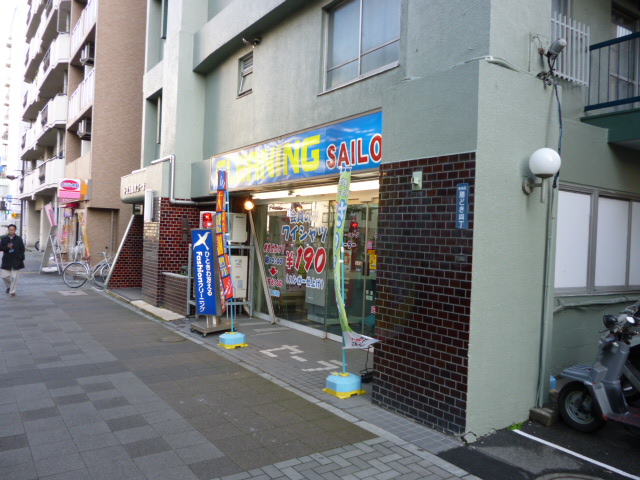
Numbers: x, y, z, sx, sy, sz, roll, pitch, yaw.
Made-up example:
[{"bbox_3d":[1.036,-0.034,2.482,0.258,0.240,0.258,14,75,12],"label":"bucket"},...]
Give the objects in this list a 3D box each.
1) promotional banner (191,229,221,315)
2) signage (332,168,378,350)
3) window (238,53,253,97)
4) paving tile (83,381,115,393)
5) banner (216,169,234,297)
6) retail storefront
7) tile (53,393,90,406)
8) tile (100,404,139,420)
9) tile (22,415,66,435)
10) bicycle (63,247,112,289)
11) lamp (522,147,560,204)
[{"bbox_3d":[-1.795,0.504,8.150,0.440,1.330,0.200,-1,1,33],"label":"promotional banner"},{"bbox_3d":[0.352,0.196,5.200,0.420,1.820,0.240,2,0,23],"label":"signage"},{"bbox_3d":[-1.388,-3.136,9.894,0.120,0.770,0.580,2,1,-34],"label":"window"},{"bbox_3d":[-2.295,1.552,5.370,0.294,0.040,0.294,1,0,-34],"label":"paving tile"},{"bbox_3d":[-1.390,-0.062,7.500,0.140,1.840,0.450,1,1,-42],"label":"banner"},{"bbox_3d":[-0.460,-0.026,8.144,0.750,3.080,5.450,2,1,-34],"label":"retail storefront"},{"bbox_3d":[-2.374,1.552,4.962,0.294,0.040,0.294,1,0,-34],"label":"tile"},{"bbox_3d":[-1.737,1.519,4.489,0.295,0.040,0.295,1,0,-34],"label":"tile"},{"bbox_3d":[-2.288,1.558,4.310,0.294,0.040,0.294,1,0,-34],"label":"tile"},{"bbox_3d":[-6.126,0.818,14.247,1.750,1.030,0.550,2,0,-28],"label":"bicycle"},{"bbox_3d":[1.911,-0.550,4.437,0.270,0.470,0.290,2,1,-34],"label":"lamp"}]

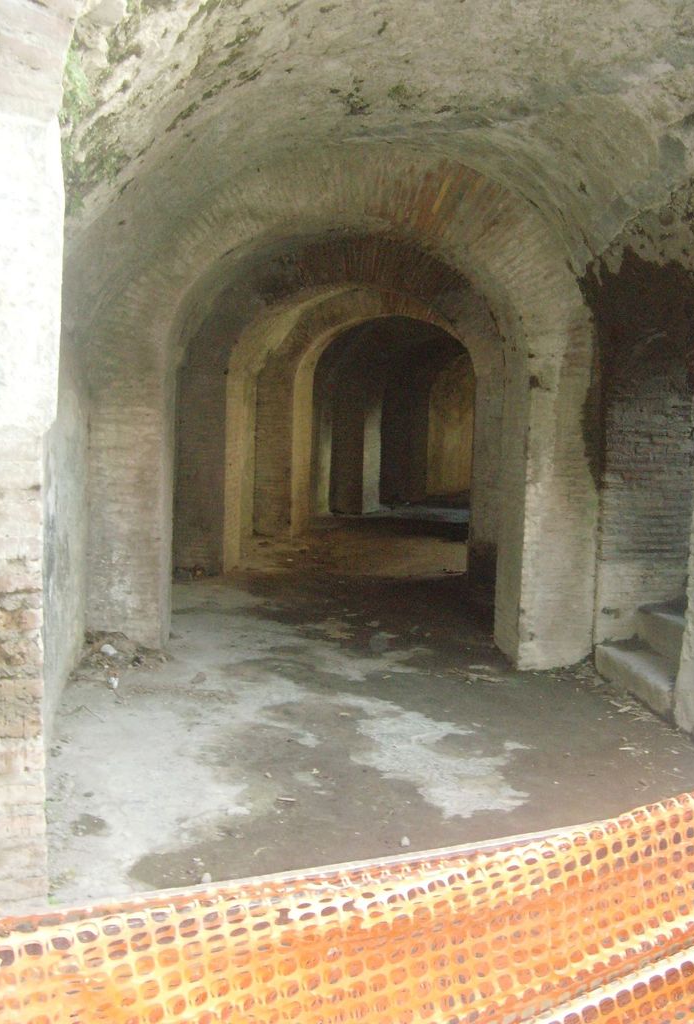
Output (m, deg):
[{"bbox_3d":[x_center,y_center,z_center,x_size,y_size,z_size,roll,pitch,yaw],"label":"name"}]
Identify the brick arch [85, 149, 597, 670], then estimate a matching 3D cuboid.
[{"bbox_3d":[-0.007,-0.639,7.396,3.106,3.129,0.700,2,5,-2],"label":"brick arch"}]

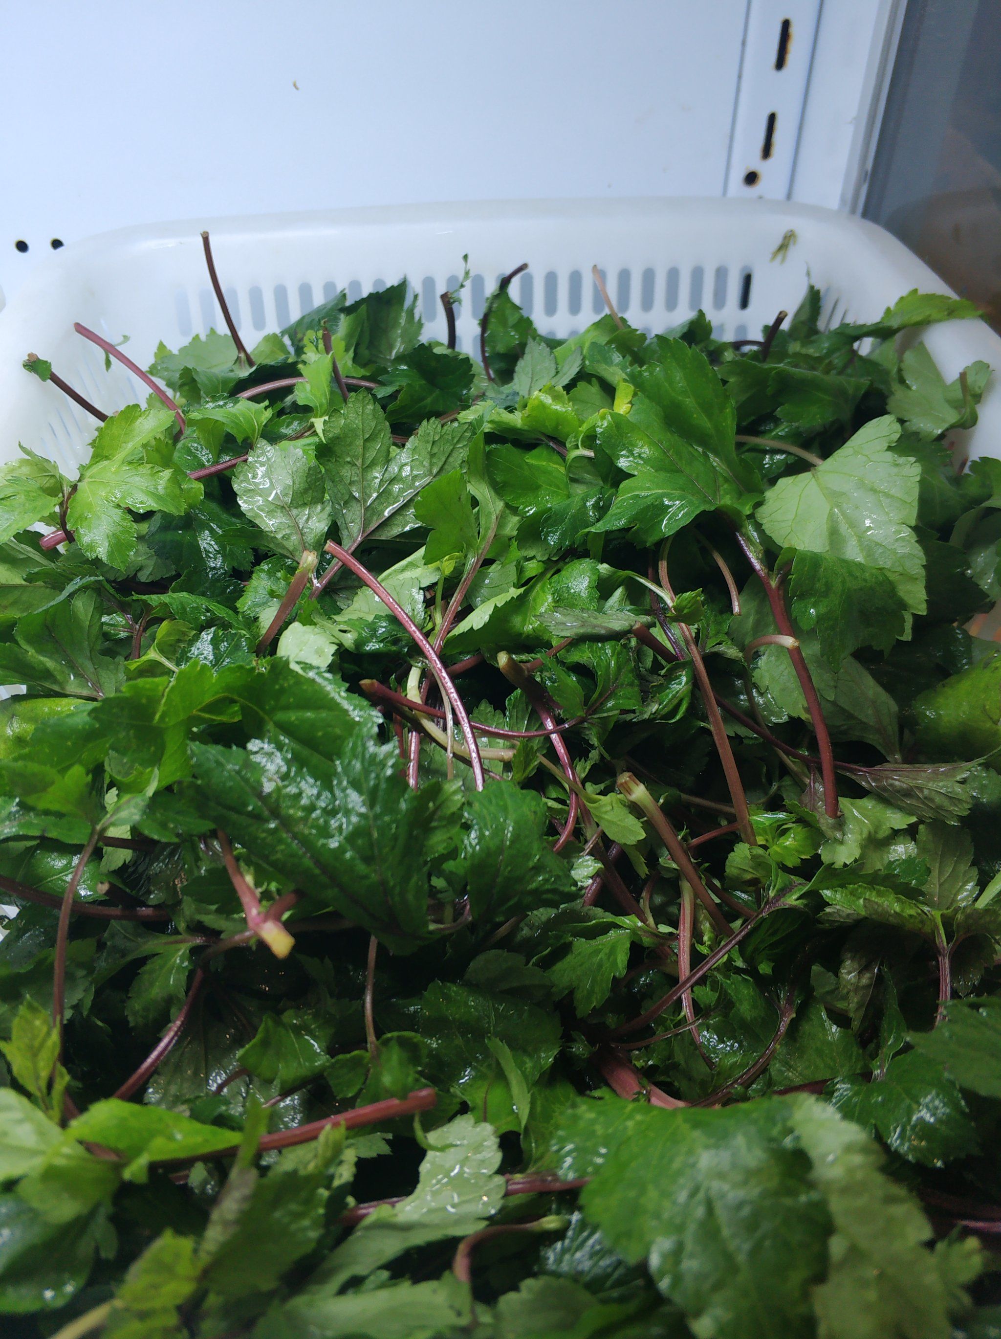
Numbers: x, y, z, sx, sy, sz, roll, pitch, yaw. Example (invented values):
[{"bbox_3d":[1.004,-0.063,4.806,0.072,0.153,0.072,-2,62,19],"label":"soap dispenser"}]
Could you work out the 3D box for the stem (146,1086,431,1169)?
[{"bbox_3d":[-0.052,0.116,0.262,0.073,0.005,0.008,-12,1,-4],"label":"stem"}]

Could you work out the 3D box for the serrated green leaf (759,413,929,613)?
[{"bbox_3d":[0.164,-0.062,0.457,0.083,0.027,0.085,-34,70,-7],"label":"serrated green leaf"}]

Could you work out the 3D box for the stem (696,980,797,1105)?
[{"bbox_3d":[0.082,0.121,0.335,0.009,0.005,0.054,35,57,27],"label":"stem"}]

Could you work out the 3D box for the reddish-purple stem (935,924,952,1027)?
[{"bbox_3d":[0.134,0.092,0.315,0.005,0.005,0.033,11,53,12],"label":"reddish-purple stem"}]

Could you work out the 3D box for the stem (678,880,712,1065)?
[{"bbox_3d":[0.064,0.099,0.350,0.012,0.005,0.062,26,45,-30],"label":"stem"}]

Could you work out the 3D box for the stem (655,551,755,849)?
[{"bbox_3d":[0.078,0.004,0.408,0.006,0.011,0.145,-20,48,13],"label":"stem"}]

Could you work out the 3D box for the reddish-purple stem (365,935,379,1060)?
[{"bbox_3d":[-0.041,0.103,0.331,0.005,0.005,0.039,11,56,-25],"label":"reddish-purple stem"}]

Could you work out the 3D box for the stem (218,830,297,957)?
[{"bbox_3d":[-0.082,0.070,0.334,0.013,0.006,0.061,-45,41,0],"label":"stem"}]

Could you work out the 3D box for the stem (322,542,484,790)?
[{"bbox_3d":[-0.034,-0.006,0.400,0.015,0.005,0.121,-29,67,-12],"label":"stem"}]

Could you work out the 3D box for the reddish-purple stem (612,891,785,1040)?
[{"bbox_3d":[0.064,0.094,0.333,0.073,0.005,0.006,-35,31,-15],"label":"reddish-purple stem"}]

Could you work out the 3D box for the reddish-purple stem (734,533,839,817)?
[{"bbox_3d":[0.114,-0.007,0.414,0.008,0.016,0.141,1,53,-12],"label":"reddish-purple stem"}]

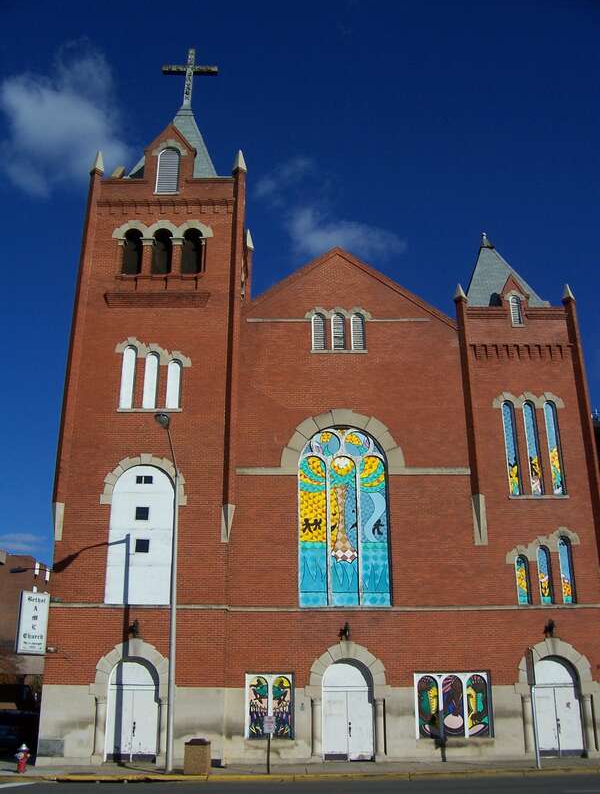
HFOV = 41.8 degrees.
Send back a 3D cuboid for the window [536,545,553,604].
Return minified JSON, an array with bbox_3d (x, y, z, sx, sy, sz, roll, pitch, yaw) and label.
[{"bbox_3d":[7.673,5.563,24.559,0.419,1.855,0.250,0,-21,-1],"label":"window"}]

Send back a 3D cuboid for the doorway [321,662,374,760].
[{"bbox_3d":[1.423,9.353,23.491,1.472,2.800,0.350,0,-21,0],"label":"doorway"}]

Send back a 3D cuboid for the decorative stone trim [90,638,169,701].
[{"bbox_3d":[-5.030,8.289,23.943,2.537,1.786,0.400,0,-21,0],"label":"decorative stone trim"}]

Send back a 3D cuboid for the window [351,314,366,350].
[{"bbox_3d":[2.059,-2.279,27.796,0.520,1.405,0.200,0,-21,0],"label":"window"}]

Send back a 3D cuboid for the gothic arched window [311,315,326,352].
[{"bbox_3d":[0.670,-2.293,28.382,0.492,1.472,0.200,0,-21,0],"label":"gothic arched window"}]

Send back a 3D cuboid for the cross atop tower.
[{"bbox_3d":[-5.028,-14.582,35.888,2.573,3.500,0.300,0,-21,0],"label":"cross atop tower"}]

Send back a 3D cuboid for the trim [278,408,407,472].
[{"bbox_3d":[1.444,1.558,26.881,4.162,2.316,0.350,0,-21,0],"label":"trim"}]

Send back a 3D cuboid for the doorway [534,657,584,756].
[{"bbox_3d":[7.874,9.435,23.973,1.513,2.806,0.300,0,-21,0],"label":"doorway"}]

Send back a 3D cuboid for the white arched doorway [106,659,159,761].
[{"bbox_3d":[-4.806,9.030,22.616,1.467,2.867,0.400,0,-21,-1],"label":"white arched doorway"}]

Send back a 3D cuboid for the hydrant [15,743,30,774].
[{"bbox_3d":[-6.993,9.108,19.810,0.380,0.720,0.360,-6,-22,14],"label":"hydrant"}]

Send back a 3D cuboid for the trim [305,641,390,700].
[{"bbox_3d":[1.469,8.438,24.280,2.632,1.695,0.400,0,-21,0],"label":"trim"}]

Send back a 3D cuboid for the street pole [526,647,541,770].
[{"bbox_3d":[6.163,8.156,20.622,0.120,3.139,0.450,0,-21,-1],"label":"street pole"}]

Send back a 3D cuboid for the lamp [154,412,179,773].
[{"bbox_3d":[-3.587,5.179,20.913,0.420,9.251,2.595,-2,-21,6],"label":"lamp"}]

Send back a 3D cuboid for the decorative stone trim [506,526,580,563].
[{"bbox_3d":[7.852,4.846,25.592,2.404,1.212,0.250,0,-21,0],"label":"decorative stone trim"}]

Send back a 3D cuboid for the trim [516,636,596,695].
[{"bbox_3d":[7.648,8.114,23.712,2.360,1.700,0.400,0,-21,0],"label":"trim"}]

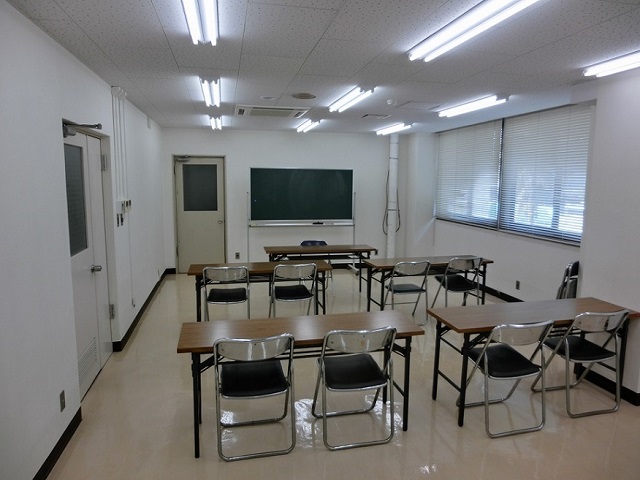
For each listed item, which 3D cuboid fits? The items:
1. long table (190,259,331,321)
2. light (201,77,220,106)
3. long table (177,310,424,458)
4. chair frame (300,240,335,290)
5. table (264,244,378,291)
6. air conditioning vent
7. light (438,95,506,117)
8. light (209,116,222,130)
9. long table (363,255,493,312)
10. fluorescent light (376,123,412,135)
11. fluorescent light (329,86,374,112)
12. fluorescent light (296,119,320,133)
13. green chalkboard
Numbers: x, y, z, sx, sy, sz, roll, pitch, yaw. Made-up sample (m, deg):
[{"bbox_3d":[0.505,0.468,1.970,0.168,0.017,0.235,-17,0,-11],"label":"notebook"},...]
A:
[{"bbox_3d":[-0.649,0.643,4.949,1.504,0.695,0.450,-1,8,-11],"label":"long table"},{"bbox_3d":[-1.030,-1.389,4.250,0.170,0.062,1.250,-1,8,-12],"label":"light"},{"bbox_3d":[-0.118,0.920,2.946,1.504,0.695,0.450,-1,8,-13],"label":"long table"},{"bbox_3d":[-0.026,0.408,6.397,0.450,0.770,0.500,-1,8,-12],"label":"chair frame"},{"bbox_3d":[-0.012,0.465,6.316,1.504,0.695,0.450,-1,8,-10],"label":"table"},{"bbox_3d":[-0.606,-1.557,5.419,0.860,0.045,0.850,-1,8,-12],"label":"air conditioning vent"},{"bbox_3d":[1.531,-1.384,4.556,0.170,0.085,1.220,-1,8,-12],"label":"light"},{"bbox_3d":[-1.518,-1.700,6.506,0.170,0.062,1.250,-1,8,-12],"label":"light"},{"bbox_3d":[1.310,0.596,5.389,1.500,0.700,0.450,-1,8,-14],"label":"long table"},{"bbox_3d":[1.095,-1.674,6.631,0.170,0.085,1.220,-1,8,-12],"label":"fluorescent light"},{"bbox_3d":[0.297,-1.414,4.535,0.170,0.062,1.250,-1,8,-12],"label":"fluorescent light"},{"bbox_3d":[-0.185,-1.647,6.332,0.170,0.085,1.220,-1,8,-12],"label":"fluorescent light"},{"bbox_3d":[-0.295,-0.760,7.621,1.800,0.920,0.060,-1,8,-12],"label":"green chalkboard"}]

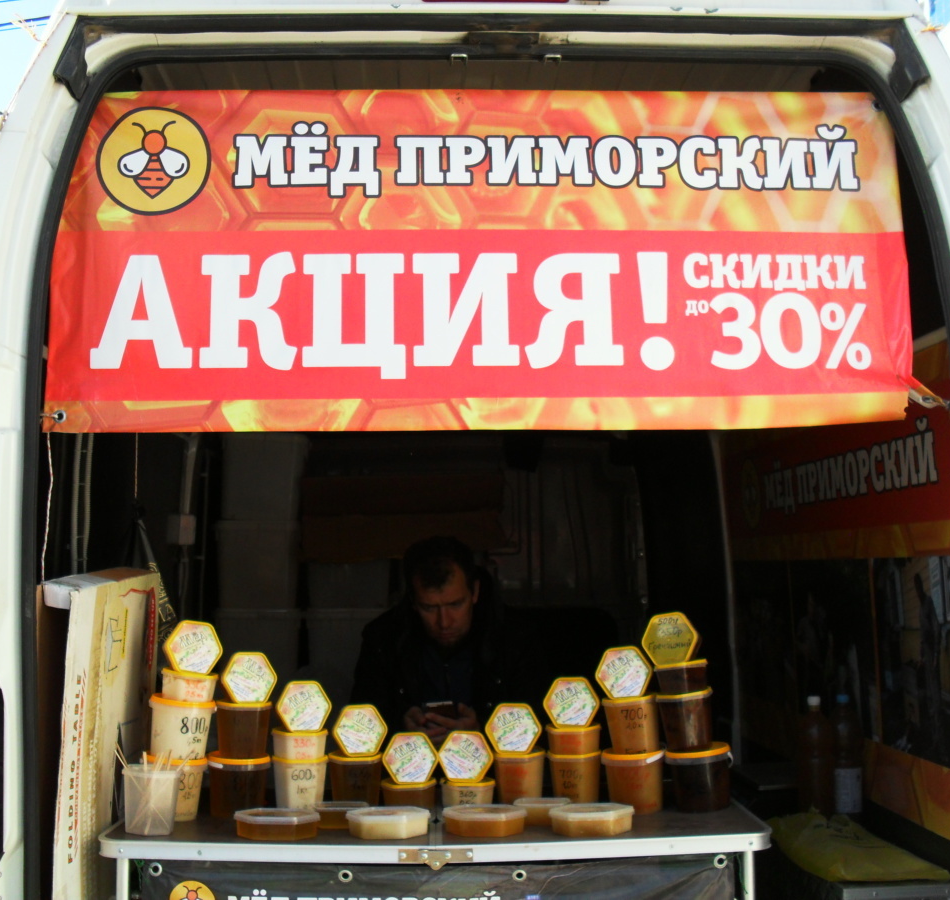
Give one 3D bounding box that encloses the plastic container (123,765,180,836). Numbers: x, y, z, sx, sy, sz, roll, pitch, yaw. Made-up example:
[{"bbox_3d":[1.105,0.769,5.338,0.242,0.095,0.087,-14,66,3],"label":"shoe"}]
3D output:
[{"bbox_3d":[-0.602,0.655,2.260,0.098,0.116,0.112,2,-5,-9],"label":"plastic container"}]

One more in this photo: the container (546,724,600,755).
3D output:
[{"bbox_3d":[0.204,0.598,2.507,0.114,0.053,0.101,-1,-6,0],"label":"container"}]

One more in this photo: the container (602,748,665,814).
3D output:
[{"bbox_3d":[0.321,0.667,2.450,0.127,0.115,0.127,-2,-6,0],"label":"container"}]

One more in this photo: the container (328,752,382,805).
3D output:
[{"bbox_3d":[-0.248,0.690,2.510,0.112,0.112,0.098,1,-5,-3],"label":"container"}]

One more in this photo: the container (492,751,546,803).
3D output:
[{"bbox_3d":[0.088,0.647,2.360,0.102,0.112,0.100,1,-5,-10],"label":"container"}]

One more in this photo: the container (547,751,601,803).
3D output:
[{"bbox_3d":[0.194,0.645,2.360,0.104,0.112,0.096,0,-5,-2],"label":"container"}]

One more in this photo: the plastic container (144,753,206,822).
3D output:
[{"bbox_3d":[-0.593,0.671,2.410,0.129,0.120,0.129,3,-5,0],"label":"plastic container"}]

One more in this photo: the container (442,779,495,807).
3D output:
[{"bbox_3d":[-0.013,0.714,2.510,0.112,0.055,0.099,0,-5,4],"label":"container"}]

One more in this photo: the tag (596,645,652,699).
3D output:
[{"bbox_3d":[0.287,0.430,2.345,0.106,0.099,0.020,-4,-5,-3],"label":"tag"}]

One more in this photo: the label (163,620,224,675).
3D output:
[{"bbox_3d":[-0.557,0.390,2.395,0.112,0.097,0.018,7,-12,-16],"label":"label"}]

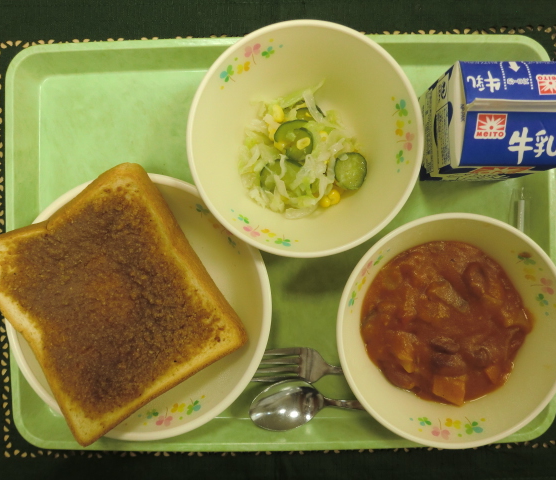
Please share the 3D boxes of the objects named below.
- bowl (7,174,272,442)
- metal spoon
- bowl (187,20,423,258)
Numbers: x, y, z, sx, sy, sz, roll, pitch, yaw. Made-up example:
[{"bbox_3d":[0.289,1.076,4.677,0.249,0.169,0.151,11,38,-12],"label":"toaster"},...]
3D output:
[{"bbox_3d":[-0.086,0.042,0.317,0.166,0.035,0.166,0,91,1],"label":"bowl"},{"bbox_3d":[0.065,0.116,0.325,0.168,0.020,0.035,2,91,1],"label":"metal spoon"},{"bbox_3d":[0.015,-0.058,0.302,0.134,0.060,0.134,0,91,1],"label":"bowl"}]

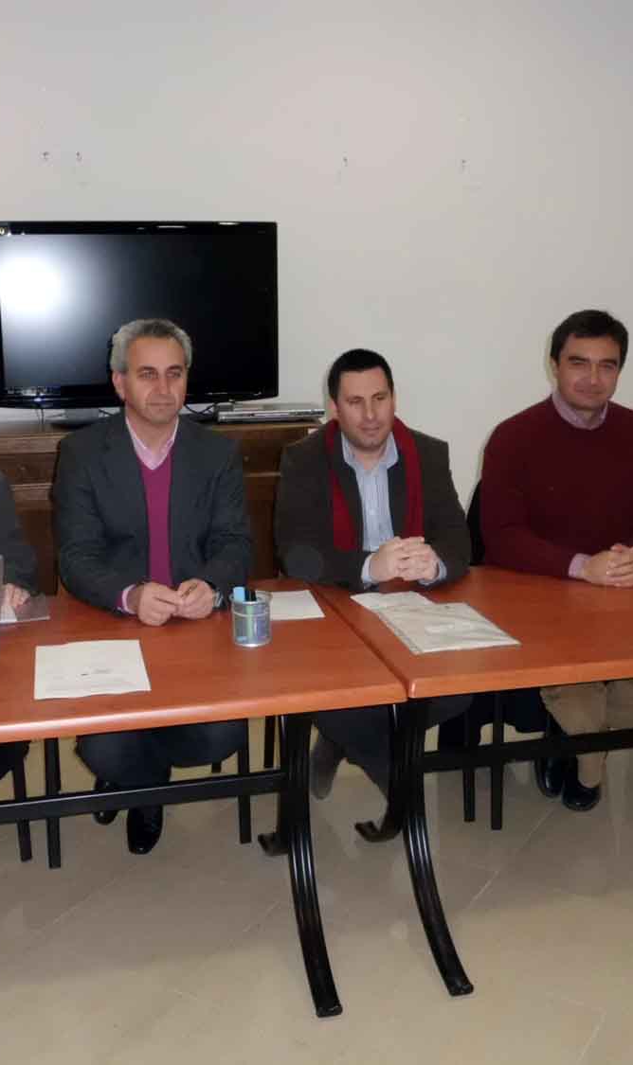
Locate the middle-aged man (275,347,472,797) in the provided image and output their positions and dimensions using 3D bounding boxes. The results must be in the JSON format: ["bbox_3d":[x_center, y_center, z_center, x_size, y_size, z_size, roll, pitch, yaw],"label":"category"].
[{"bbox_3d":[0.137,0.153,2.882,0.520,1.275,0.580,-3,11,-10],"label":"middle-aged man"}]

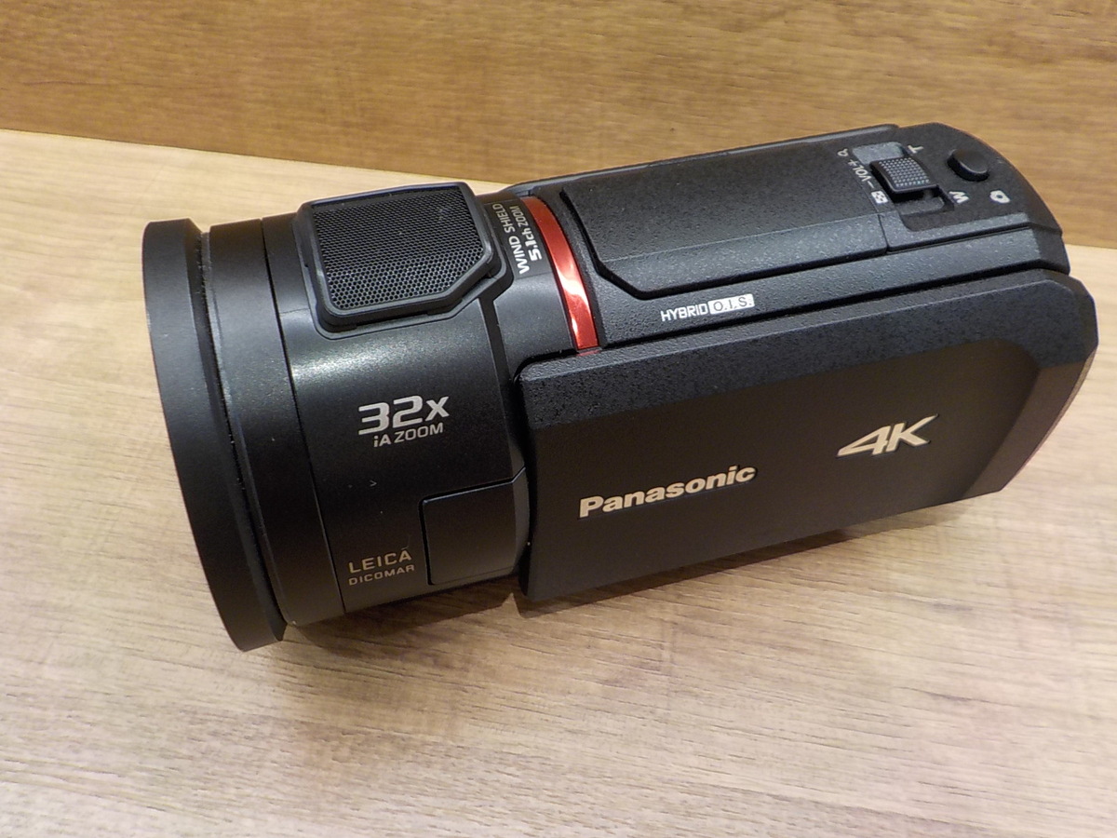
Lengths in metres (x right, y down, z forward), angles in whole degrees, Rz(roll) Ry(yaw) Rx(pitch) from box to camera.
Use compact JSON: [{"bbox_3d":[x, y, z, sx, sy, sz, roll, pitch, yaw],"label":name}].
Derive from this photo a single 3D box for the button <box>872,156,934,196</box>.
[{"bbox_3d":[0.058,-0.040,0.162,0.008,0.002,0.009,-12,50,-14],"label":"button"}]

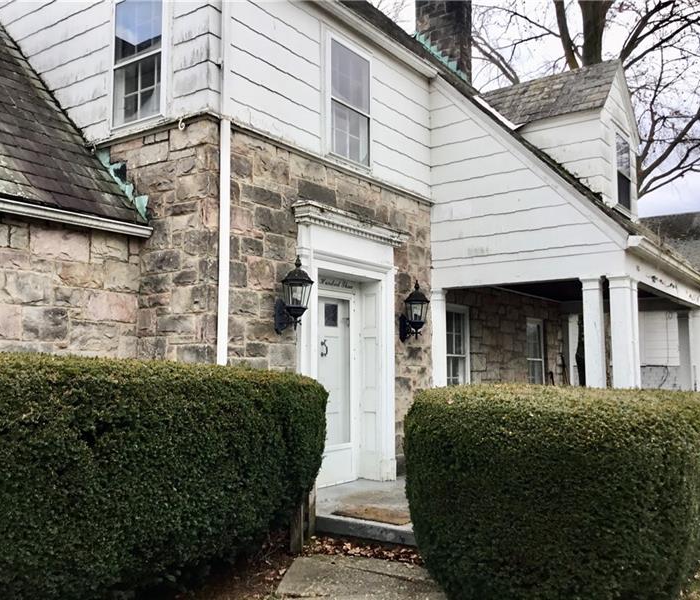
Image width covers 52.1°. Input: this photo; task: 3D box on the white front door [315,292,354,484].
[{"bbox_3d":[-0.243,0.961,7.778,0.079,2.059,0.985,-4,-7,35],"label":"white front door"}]

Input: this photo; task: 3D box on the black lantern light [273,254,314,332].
[{"bbox_3d":[-0.500,-0.036,6.667,0.355,0.709,0.286,-4,-7,35],"label":"black lantern light"}]

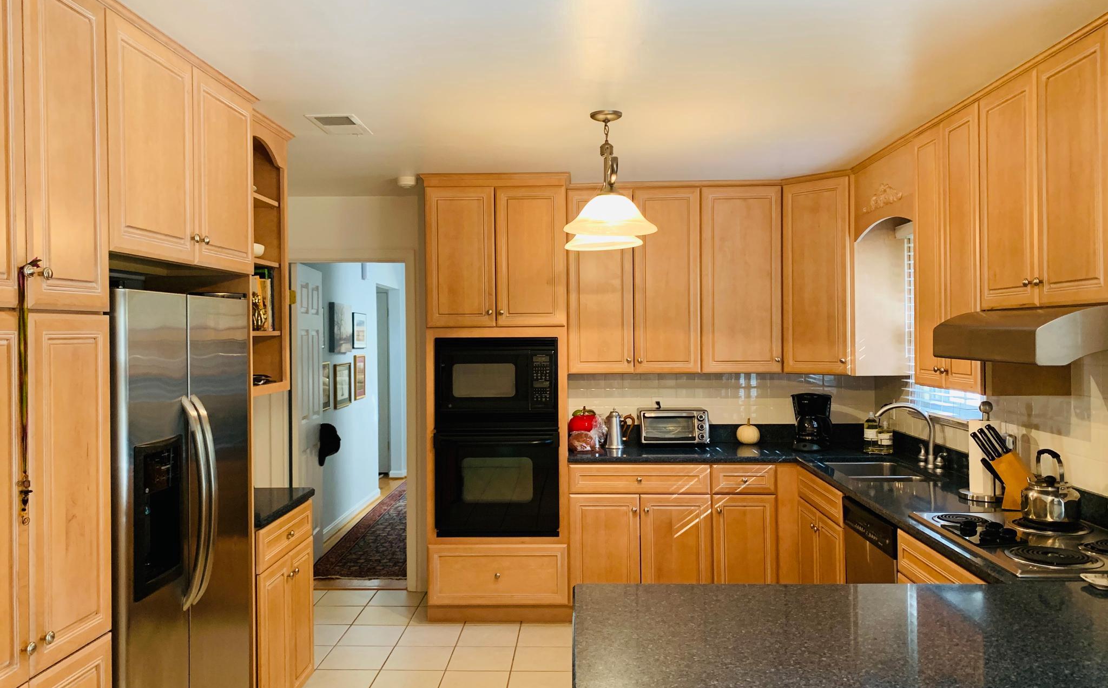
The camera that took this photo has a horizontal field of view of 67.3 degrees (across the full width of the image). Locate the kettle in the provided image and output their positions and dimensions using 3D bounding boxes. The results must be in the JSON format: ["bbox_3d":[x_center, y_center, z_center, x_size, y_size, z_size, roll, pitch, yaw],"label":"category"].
[{"bbox_3d":[1.677,0.467,2.809,0.200,0.239,0.215,0,0,-13],"label":"kettle"}]

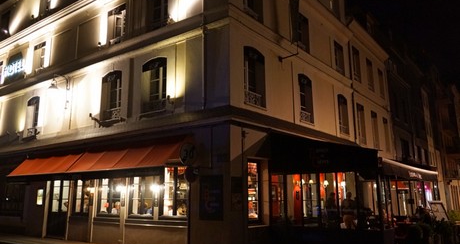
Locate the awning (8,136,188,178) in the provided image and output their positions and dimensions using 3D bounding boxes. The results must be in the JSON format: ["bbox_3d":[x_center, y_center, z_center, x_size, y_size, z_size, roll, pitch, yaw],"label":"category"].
[{"bbox_3d":[-5.167,1.321,11.905,9.000,0.930,0.900,-8,-14,33],"label":"awning"}]

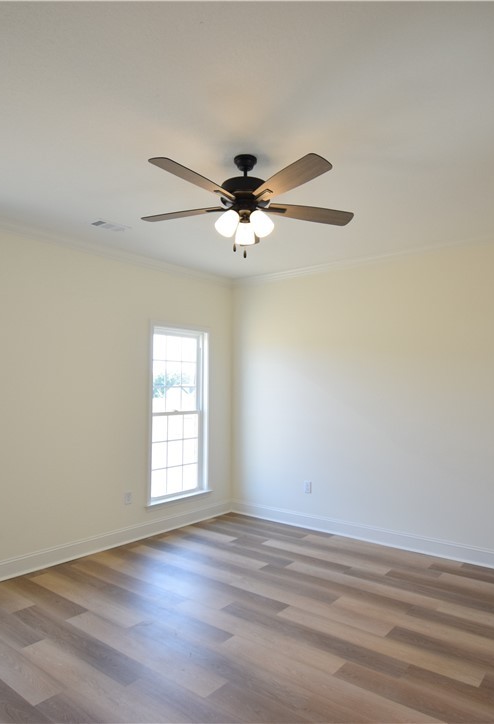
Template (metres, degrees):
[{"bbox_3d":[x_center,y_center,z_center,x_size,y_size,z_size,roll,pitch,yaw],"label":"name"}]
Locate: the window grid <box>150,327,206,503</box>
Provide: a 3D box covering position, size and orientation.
[{"bbox_3d":[-0.716,0.530,4.844,0.060,1.754,0.733,-2,-4,42],"label":"window grid"}]

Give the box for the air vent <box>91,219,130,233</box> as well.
[{"bbox_3d":[-1.094,-1.099,3.672,0.165,0.020,0.290,-2,-4,42],"label":"air vent"}]

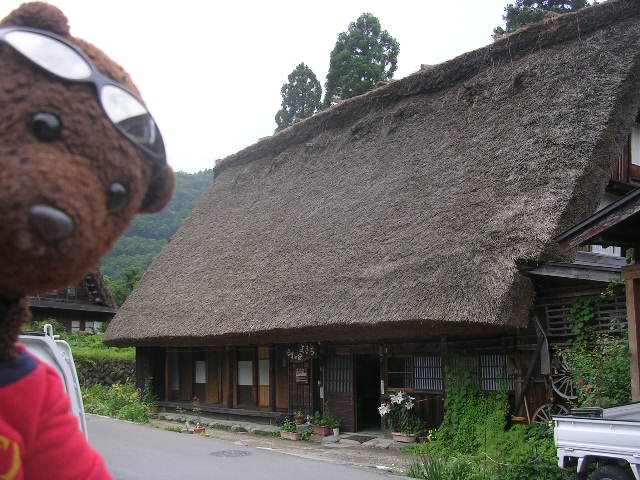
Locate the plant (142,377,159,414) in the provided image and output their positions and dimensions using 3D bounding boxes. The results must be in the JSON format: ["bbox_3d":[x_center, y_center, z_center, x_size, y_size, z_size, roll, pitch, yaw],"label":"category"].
[{"bbox_3d":[-5.514,5.049,22.860,0.420,1.200,0.420,7,-12,-38],"label":"plant"}]

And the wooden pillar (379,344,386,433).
[{"bbox_3d":[1.381,3.260,15.424,0.140,1.884,0.140,7,-12,-38],"label":"wooden pillar"}]

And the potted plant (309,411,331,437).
[{"bbox_3d":[-0.014,4.158,15.946,0.280,0.570,0.500,7,-12,-38],"label":"potted plant"}]

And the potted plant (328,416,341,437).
[{"bbox_3d":[0.322,4.145,15.676,0.250,0.420,0.250,8,-13,-39],"label":"potted plant"}]

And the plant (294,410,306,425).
[{"bbox_3d":[-0.458,4.164,16.491,0.240,0.320,0.240,7,-12,-38],"label":"plant"}]

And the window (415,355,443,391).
[{"bbox_3d":[2.322,2.846,15.008,0.060,0.745,0.787,8,-13,-39],"label":"window"}]

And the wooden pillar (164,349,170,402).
[{"bbox_3d":[-5.142,4.577,23.730,0.150,1.820,0.150,8,-13,-39],"label":"wooden pillar"}]

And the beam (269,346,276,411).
[{"bbox_3d":[-1.292,3.801,19.212,0.155,1.774,0.155,8,-13,-39],"label":"beam"}]

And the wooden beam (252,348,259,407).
[{"bbox_3d":[-1.878,4.125,21.120,0.130,1.708,0.130,7,-12,-38],"label":"wooden beam"}]

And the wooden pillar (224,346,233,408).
[{"bbox_3d":[-2.738,4.092,20.909,0.170,1.841,0.170,8,-13,-39],"label":"wooden pillar"}]

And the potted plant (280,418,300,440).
[{"bbox_3d":[-0.654,4.179,15.576,0.240,0.450,0.450,8,-13,-39],"label":"potted plant"}]

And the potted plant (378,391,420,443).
[{"bbox_3d":[1.637,3.628,14.526,0.500,1.050,0.750,7,-12,-38],"label":"potted plant"}]

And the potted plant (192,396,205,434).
[{"bbox_3d":[-3.084,4.448,17.838,0.280,0.930,0.280,-1,-10,0],"label":"potted plant"}]

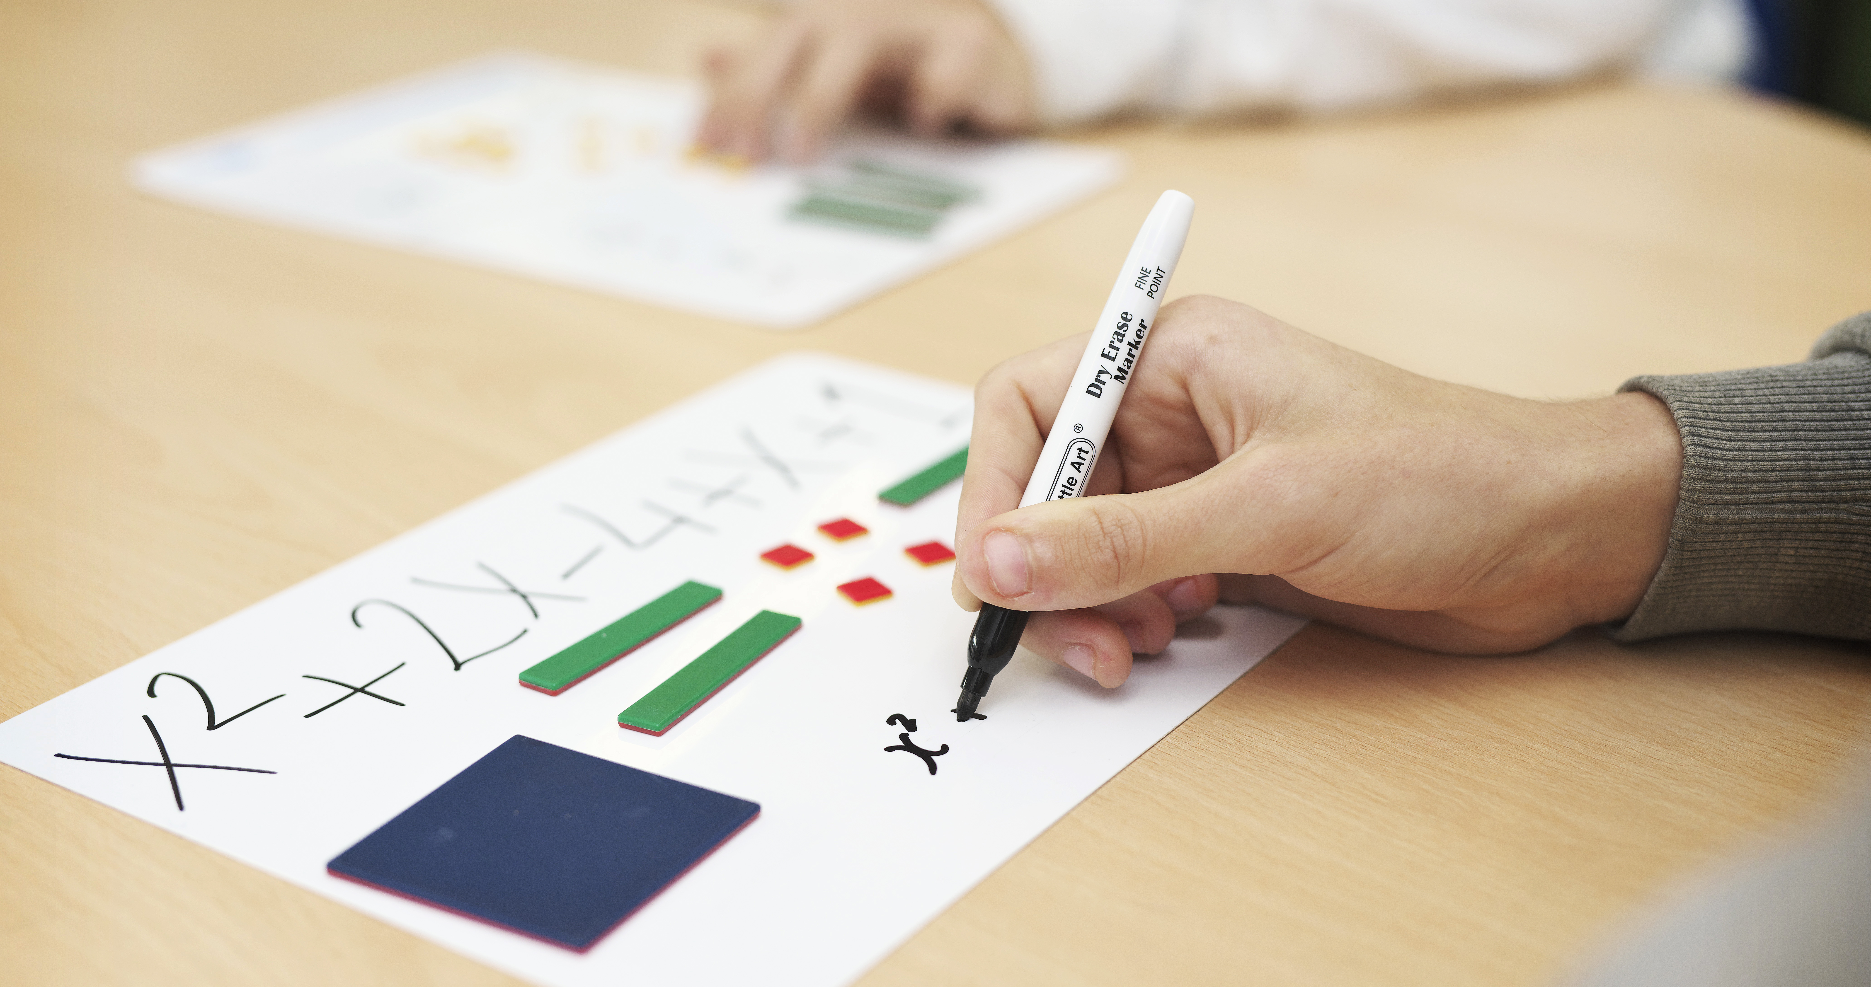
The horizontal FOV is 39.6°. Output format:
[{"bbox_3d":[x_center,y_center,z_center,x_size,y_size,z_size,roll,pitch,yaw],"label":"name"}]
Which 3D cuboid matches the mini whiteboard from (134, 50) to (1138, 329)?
[{"bbox_3d":[-0.115,-0.116,0.951,0.297,0.003,0.210,15,27,30],"label":"mini whiteboard"}]

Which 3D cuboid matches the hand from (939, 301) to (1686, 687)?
[{"bbox_3d":[0.085,-0.004,0.600,0.167,0.072,0.093,-3,23,-7],"label":"hand"}]

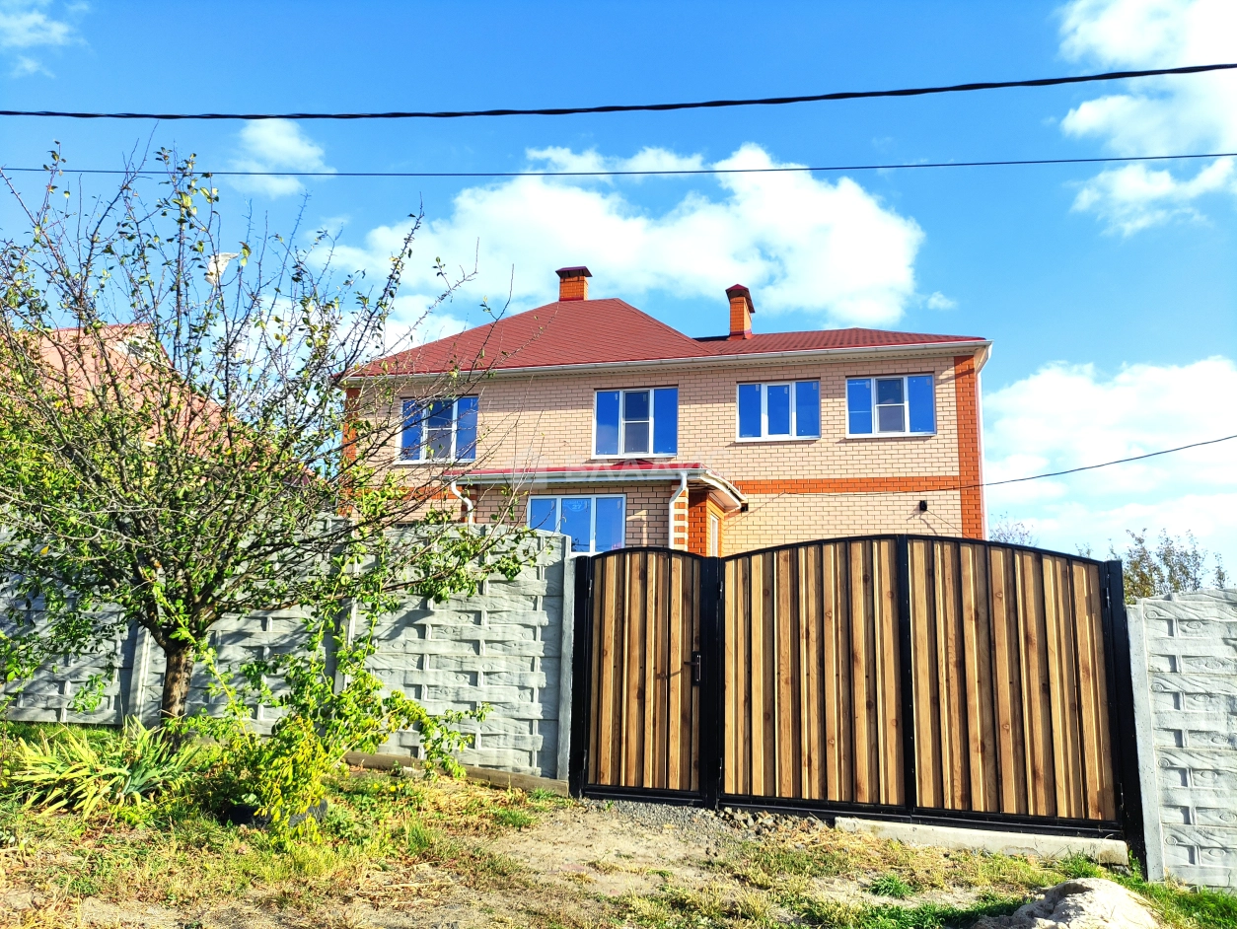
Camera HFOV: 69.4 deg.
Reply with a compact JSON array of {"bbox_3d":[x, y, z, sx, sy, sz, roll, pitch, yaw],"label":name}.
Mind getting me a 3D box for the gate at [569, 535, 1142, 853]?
[{"bbox_3d":[1.631,1.624,6.835,4.103,2.161,0.120,-1,-10,14],"label":"gate"}]

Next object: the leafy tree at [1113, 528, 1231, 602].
[{"bbox_3d":[10.674,2.706,17.292,2.100,2.900,2.000,-5,-12,31],"label":"leafy tree"}]

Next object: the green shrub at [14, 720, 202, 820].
[{"bbox_3d":[-3.185,1.871,5.632,1.100,0.520,0.900,6,-11,-28],"label":"green shrub"}]

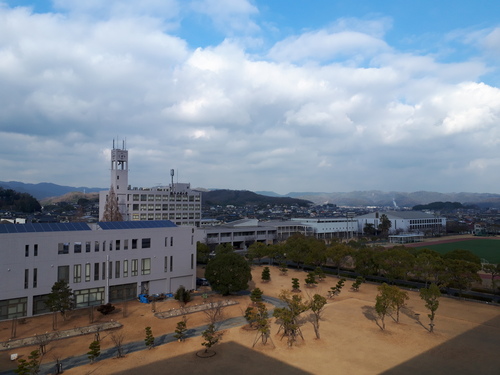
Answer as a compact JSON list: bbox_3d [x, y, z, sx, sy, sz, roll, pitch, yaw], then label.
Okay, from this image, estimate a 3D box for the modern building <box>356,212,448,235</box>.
[{"bbox_3d":[90.511,21.014,231.464,47.000,13.600,31.000,2,-4,-37],"label":"modern building"}]

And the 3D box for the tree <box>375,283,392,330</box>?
[{"bbox_3d":[17.949,15.984,52.240,2.270,6.182,2.270,-1,-3,19],"label":"tree"}]

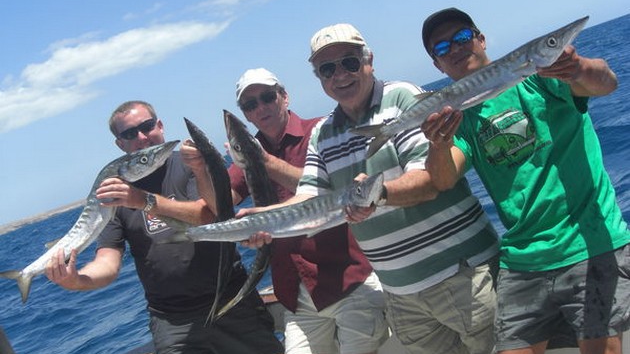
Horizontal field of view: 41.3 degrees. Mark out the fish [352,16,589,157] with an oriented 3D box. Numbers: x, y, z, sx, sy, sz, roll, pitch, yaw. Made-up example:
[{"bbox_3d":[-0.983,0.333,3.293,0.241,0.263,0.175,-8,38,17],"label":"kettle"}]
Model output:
[{"bbox_3d":[0.448,-0.252,2.360,0.732,0.105,0.070,-29,1,13],"label":"fish"}]

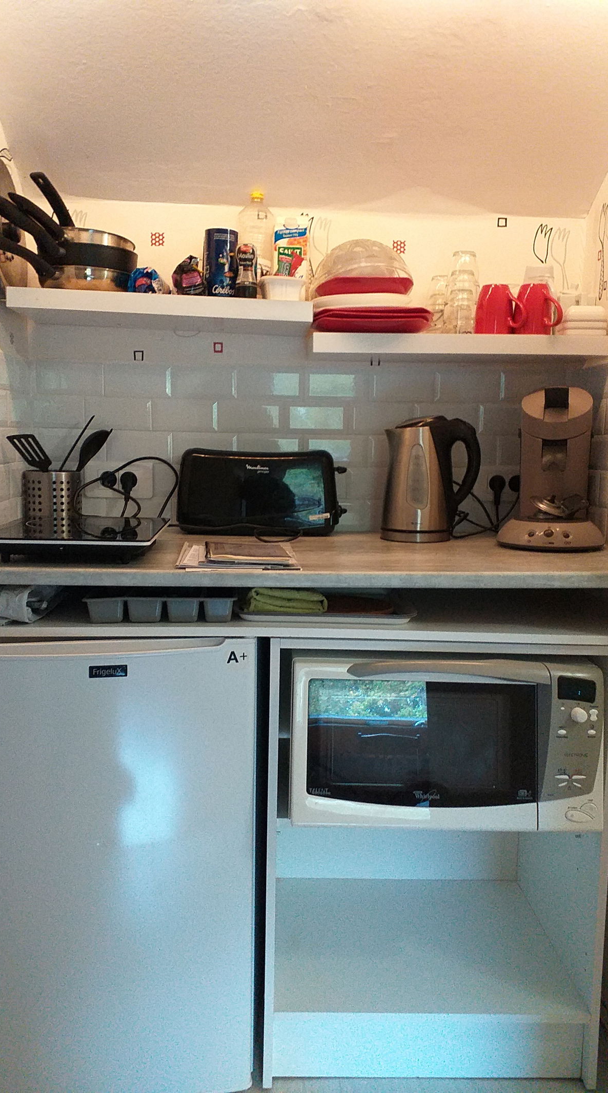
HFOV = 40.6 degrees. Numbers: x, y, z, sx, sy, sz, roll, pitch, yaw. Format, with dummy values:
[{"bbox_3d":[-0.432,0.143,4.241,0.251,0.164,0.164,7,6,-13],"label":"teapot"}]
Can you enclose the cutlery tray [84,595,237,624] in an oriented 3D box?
[{"bbox_3d":[-0.254,0.088,1.556,0.256,0.046,0.315,0,7,-3],"label":"cutlery tray"}]

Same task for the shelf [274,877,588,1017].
[{"bbox_3d":[0.230,0.819,1.704,0.568,0.017,0.450,1,8,-1],"label":"shelf"}]

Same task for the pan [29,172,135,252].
[{"bbox_3d":[-0.451,-0.635,1.637,0.184,0.127,0.289,3,8,17],"label":"pan"}]

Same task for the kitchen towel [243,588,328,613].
[{"bbox_3d":[-0.036,0.086,1.514,0.148,0.046,0.160,0,7,-3],"label":"kitchen towel"}]

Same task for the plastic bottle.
[{"bbox_3d":[-0.102,-0.634,1.772,0.081,0.255,0.081,1,8,-3],"label":"plastic bottle"}]

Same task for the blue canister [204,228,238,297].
[{"bbox_3d":[-0.170,-0.577,1.690,0.073,0.151,0.073,0,7,-3],"label":"blue canister"}]

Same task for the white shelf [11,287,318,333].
[{"bbox_3d":[-0.284,-0.489,1.726,0.596,0.038,0.240,2,7,-3],"label":"white shelf"}]

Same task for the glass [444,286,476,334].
[{"bbox_3d":[0.336,-0.501,1.760,0.071,0.107,0.070,0,7,-3],"label":"glass"}]

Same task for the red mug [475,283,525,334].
[{"bbox_3d":[0.411,-0.485,1.700,0.115,0.105,0.079,6,9,32],"label":"red mug"}]

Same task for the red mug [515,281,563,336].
[{"bbox_3d":[0.493,-0.485,1.702,0.115,0.105,0.079,7,10,39],"label":"red mug"}]

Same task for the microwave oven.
[{"bbox_3d":[0.239,0.310,1.582,0.529,0.306,0.400,1,7,-1],"label":"microwave oven"}]

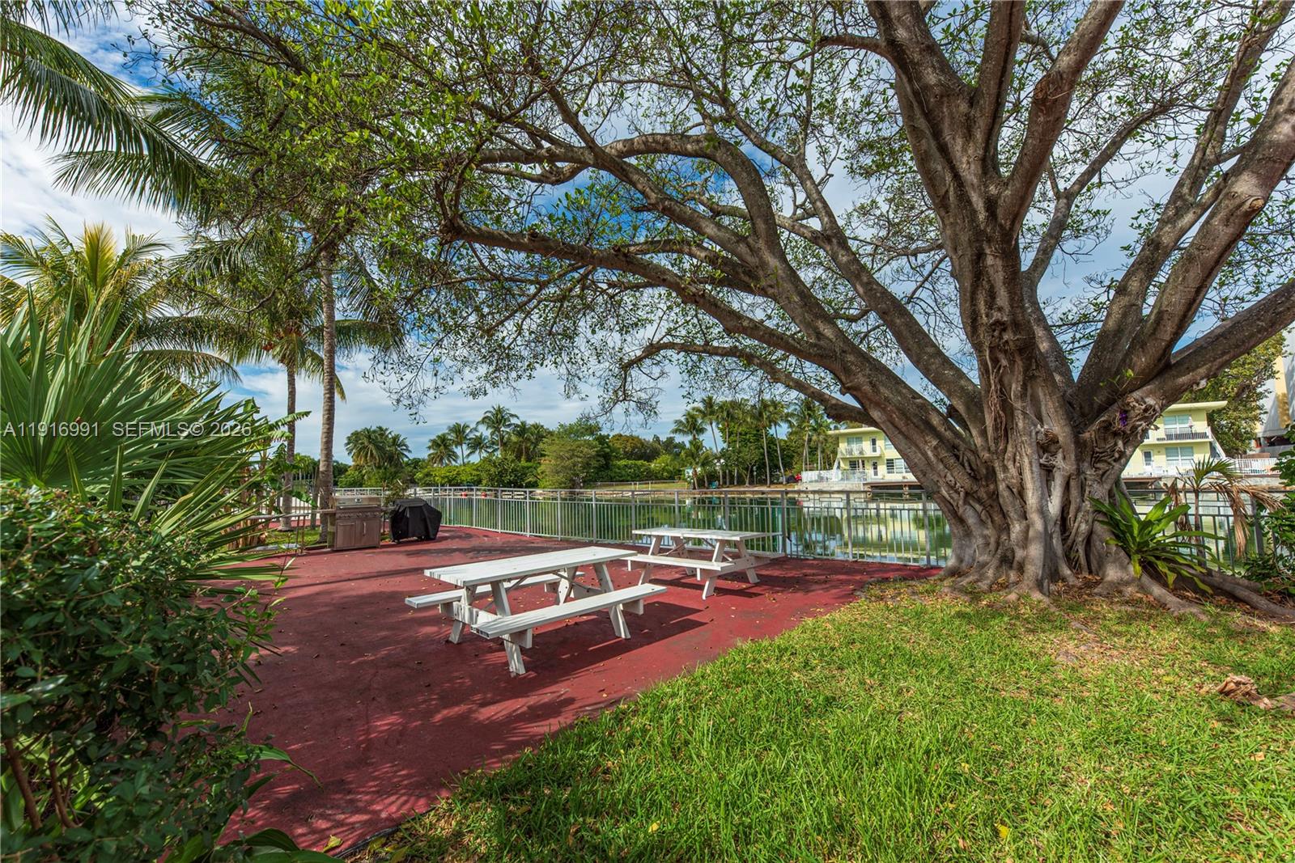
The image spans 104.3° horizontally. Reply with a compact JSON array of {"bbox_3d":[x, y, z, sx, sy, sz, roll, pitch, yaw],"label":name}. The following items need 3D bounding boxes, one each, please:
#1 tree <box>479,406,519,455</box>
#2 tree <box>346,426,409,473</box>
[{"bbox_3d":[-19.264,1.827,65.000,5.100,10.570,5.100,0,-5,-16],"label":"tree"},{"bbox_3d":[-33.261,3.112,62.000,6.600,7.590,6.000,1,-5,-28],"label":"tree"}]

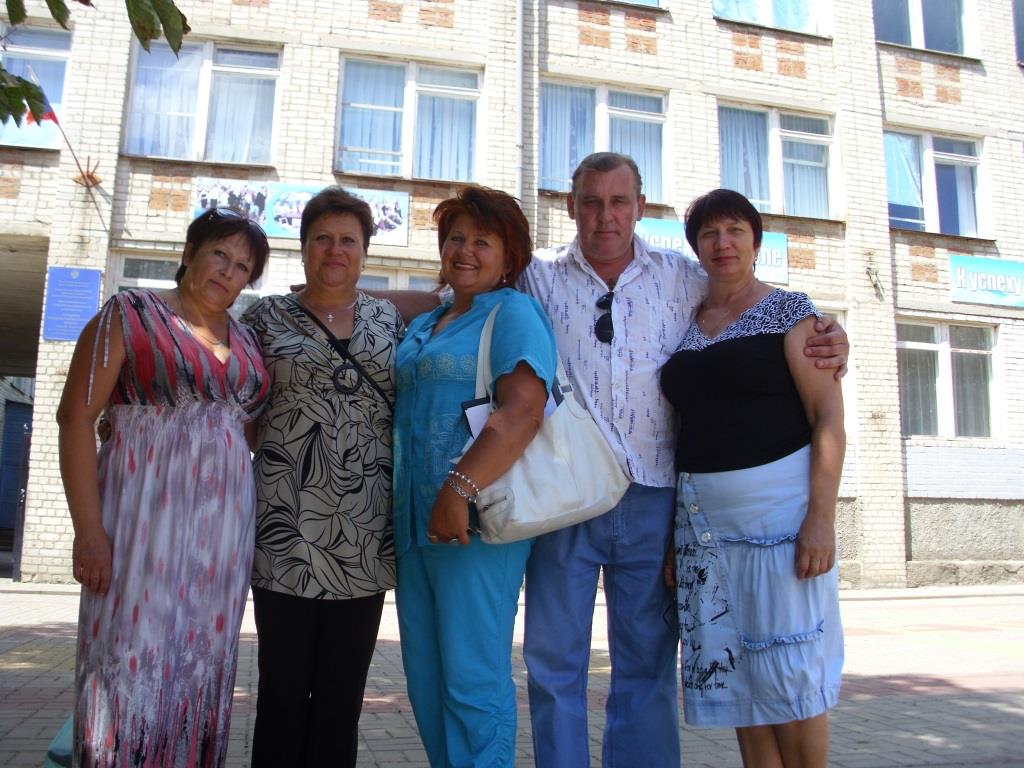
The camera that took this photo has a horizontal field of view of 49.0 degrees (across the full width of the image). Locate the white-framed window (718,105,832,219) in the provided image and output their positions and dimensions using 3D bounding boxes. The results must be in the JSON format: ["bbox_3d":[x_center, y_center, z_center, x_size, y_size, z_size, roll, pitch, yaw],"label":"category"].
[{"bbox_3d":[4.116,-3.476,17.559,1.930,1.740,0.150,3,-10,-14],"label":"white-framed window"}]

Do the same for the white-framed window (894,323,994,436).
[{"bbox_3d":[6.852,-0.071,17.810,1.930,1.740,0.150,3,-10,-14],"label":"white-framed window"}]

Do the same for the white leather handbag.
[{"bbox_3d":[0.079,0.087,2.420,0.330,0.490,0.140,0,-10,-22],"label":"white leather handbag"}]

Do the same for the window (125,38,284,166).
[{"bbox_3d":[-4.238,-3.855,15.392,2.030,1.760,0.150,3,-10,-14],"label":"window"}]

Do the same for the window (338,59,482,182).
[{"bbox_3d":[-1.467,-3.770,16.083,2.030,1.760,0.150,3,-10,-14],"label":"window"}]

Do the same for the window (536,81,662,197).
[{"bbox_3d":[1.339,-3.643,16.815,2.030,1.760,0.150,3,-10,-14],"label":"window"}]

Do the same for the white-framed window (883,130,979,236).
[{"bbox_3d":[6.850,-3.282,18.399,1.930,1.740,0.150,3,-10,-14],"label":"white-framed window"}]

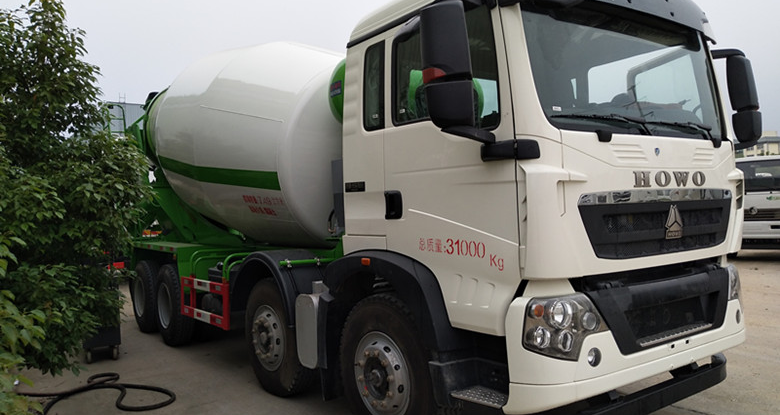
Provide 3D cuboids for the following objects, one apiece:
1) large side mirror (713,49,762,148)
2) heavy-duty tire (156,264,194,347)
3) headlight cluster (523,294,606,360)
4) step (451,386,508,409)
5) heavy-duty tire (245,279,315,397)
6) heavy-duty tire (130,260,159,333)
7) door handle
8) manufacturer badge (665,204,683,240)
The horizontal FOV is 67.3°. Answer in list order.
[{"bbox_3d":[2.644,-0.796,4.404,0.342,0.703,0.201,-1,-1,-36],"label":"large side mirror"},{"bbox_3d":[-2.876,1.296,7.833,0.301,1.080,1.085,-1,-1,-36],"label":"heavy-duty tire"},{"bbox_3d":[0.915,0.634,3.048,0.502,0.362,0.221,-1,-1,-31],"label":"headlight cluster"},{"bbox_3d":[0.565,1.073,3.309,0.241,0.045,0.412,-1,-1,-36],"label":"step"},{"bbox_3d":[-1.013,1.191,5.461,0.301,1.080,1.085,-1,-1,-36],"label":"heavy-duty tire"},{"bbox_3d":[-3.660,1.341,8.900,0.301,1.080,1.085,-1,-1,-36],"label":"heavy-duty tire"},{"bbox_3d":[0.029,-0.014,3.800,0.050,0.186,0.171,-1,-1,-36],"label":"door handle"},{"bbox_3d":[1.687,0.084,3.483,0.166,0.216,0.030,-1,-1,-36],"label":"manufacturer badge"}]

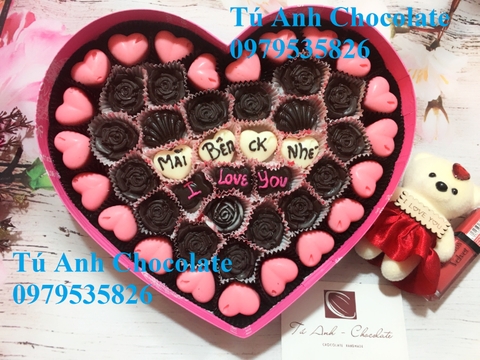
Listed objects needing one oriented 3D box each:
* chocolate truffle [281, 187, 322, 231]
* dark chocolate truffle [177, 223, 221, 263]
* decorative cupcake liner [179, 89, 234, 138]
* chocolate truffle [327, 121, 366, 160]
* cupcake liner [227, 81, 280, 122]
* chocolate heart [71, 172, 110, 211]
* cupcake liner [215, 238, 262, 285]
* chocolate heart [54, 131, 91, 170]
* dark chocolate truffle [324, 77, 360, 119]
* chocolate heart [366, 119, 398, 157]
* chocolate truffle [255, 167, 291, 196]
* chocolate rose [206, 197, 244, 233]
[{"bbox_3d":[0.046,0.023,0.307,0.030,0.016,0.030,1,82,-1],"label":"chocolate truffle"},{"bbox_3d":[-0.032,0.048,0.307,0.031,0.016,0.031,-1,84,0],"label":"dark chocolate truffle"},{"bbox_3d":[-0.024,-0.047,0.292,0.037,0.020,0.035,0,84,-2],"label":"decorative cupcake liner"},{"bbox_3d":[0.080,-0.029,0.302,0.029,0.017,0.029,4,78,-2],"label":"chocolate truffle"},{"bbox_3d":[0.010,-0.059,0.318,0.041,0.020,0.035,0,82,-1],"label":"cupcake liner"},{"bbox_3d":[-0.108,0.008,0.288,0.025,0.013,0.029,-29,86,-4],"label":"chocolate heart"},{"bbox_3d":[-0.001,0.062,0.305,0.036,0.020,0.036,0,84,0],"label":"cupcake liner"},{"bbox_3d":[-0.130,-0.026,0.314,0.027,0.013,0.033,-27,83,-4],"label":"chocolate heart"},{"bbox_3d":[0.079,-0.063,0.309,0.028,0.016,0.028,4,78,-2],"label":"dark chocolate truffle"},{"bbox_3d":[0.107,-0.032,0.304,0.025,0.014,0.028,11,78,0],"label":"chocolate heart"},{"bbox_3d":[0.024,0.001,0.290,0.027,0.013,0.023,0,86,0],"label":"chocolate truffle"},{"bbox_3d":[-0.011,0.025,0.287,0.028,0.016,0.028,0,86,0],"label":"chocolate rose"}]

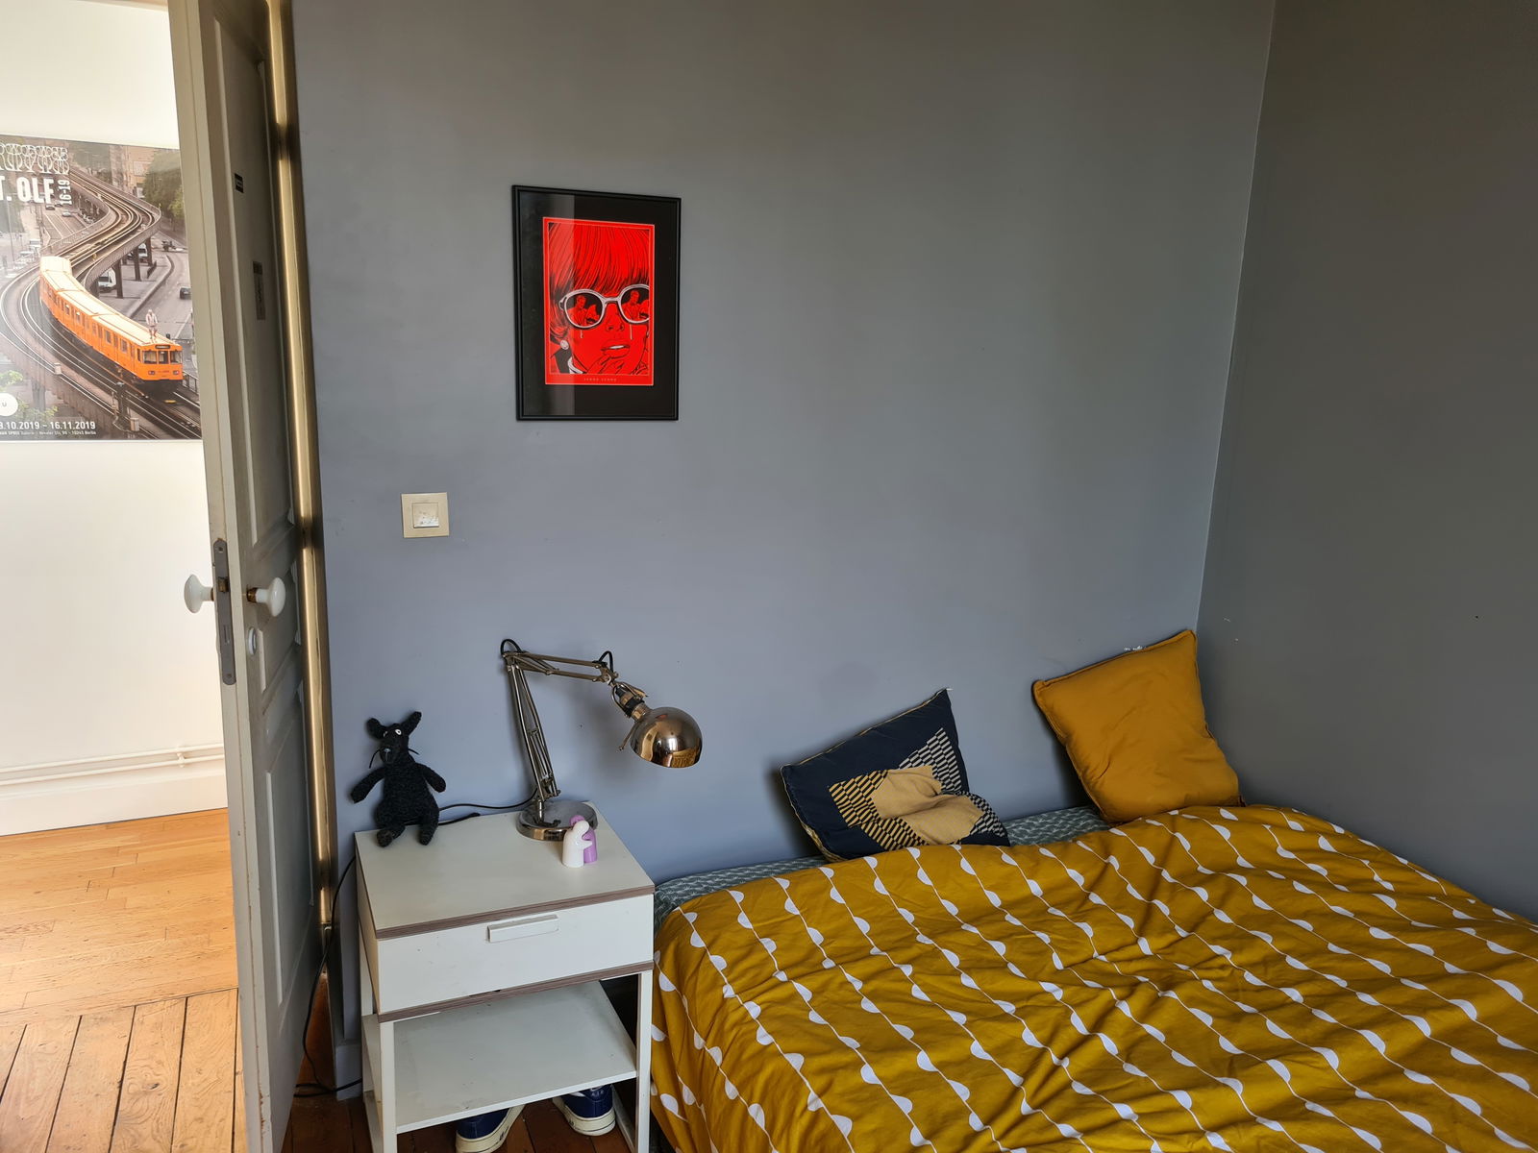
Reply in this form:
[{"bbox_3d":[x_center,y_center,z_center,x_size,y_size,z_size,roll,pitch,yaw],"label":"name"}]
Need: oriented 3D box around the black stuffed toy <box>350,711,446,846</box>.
[{"bbox_3d":[-0.681,0.371,2.116,0.185,0.235,0.110,-4,15,-25],"label":"black stuffed toy"}]

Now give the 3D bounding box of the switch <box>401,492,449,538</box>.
[{"bbox_3d":[-0.618,-0.110,2.082,0.080,0.080,0.012,-4,14,-23],"label":"switch"}]

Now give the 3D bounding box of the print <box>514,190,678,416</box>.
[{"bbox_3d":[-0.312,-0.490,2.118,0.308,0.408,0.020,-4,14,-23],"label":"print"}]

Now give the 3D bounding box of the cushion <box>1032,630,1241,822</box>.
[{"bbox_3d":[0.884,0.376,2.711,0.425,0.425,0.130,-11,-14,-21],"label":"cushion"}]

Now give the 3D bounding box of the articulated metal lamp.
[{"bbox_3d":[-0.287,0.324,2.086,0.455,0.366,0.197,11,16,33],"label":"articulated metal lamp"}]

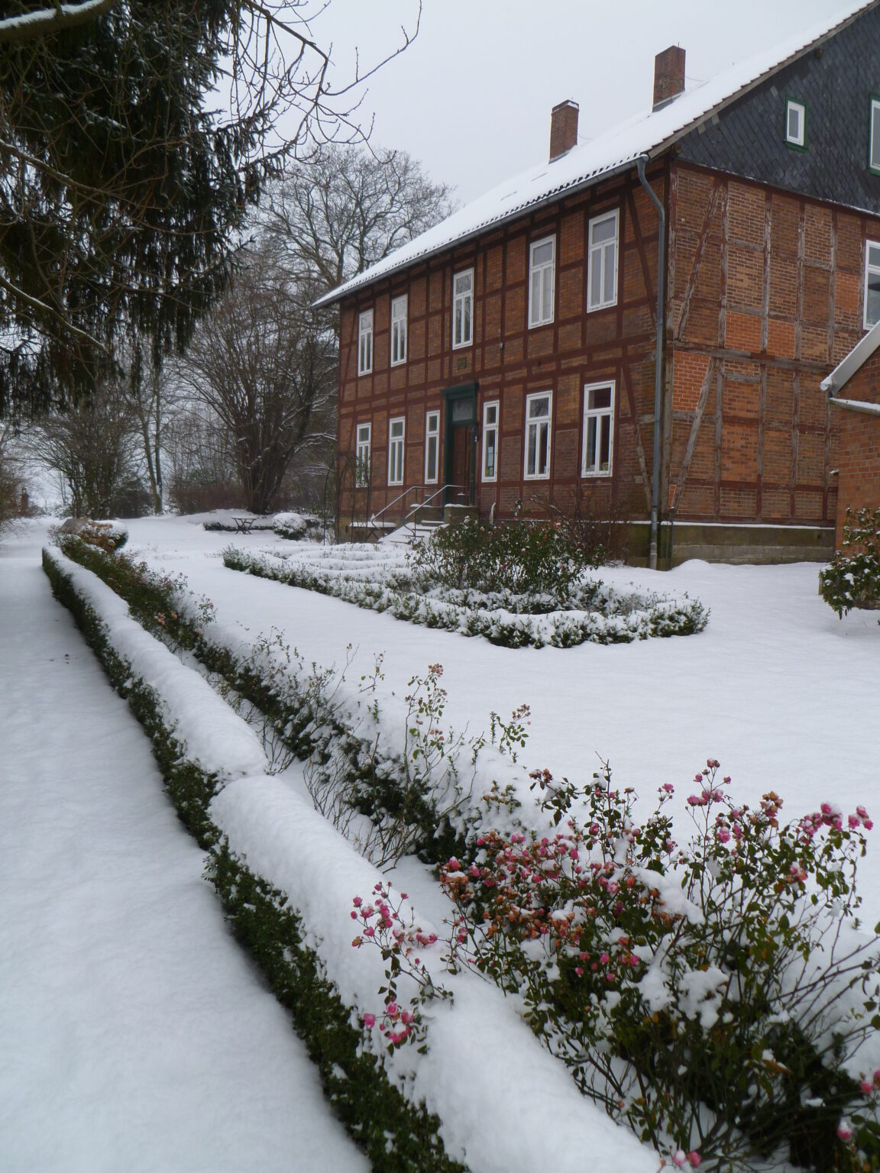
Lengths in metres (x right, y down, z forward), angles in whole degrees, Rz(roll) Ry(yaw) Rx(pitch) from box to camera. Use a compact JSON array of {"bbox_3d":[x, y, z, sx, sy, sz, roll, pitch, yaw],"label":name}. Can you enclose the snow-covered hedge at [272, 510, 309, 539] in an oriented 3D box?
[{"bbox_3d":[-5.038,-2.071,32.000,1.250,1.000,1.250,0,4,-9],"label":"snow-covered hedge"}]

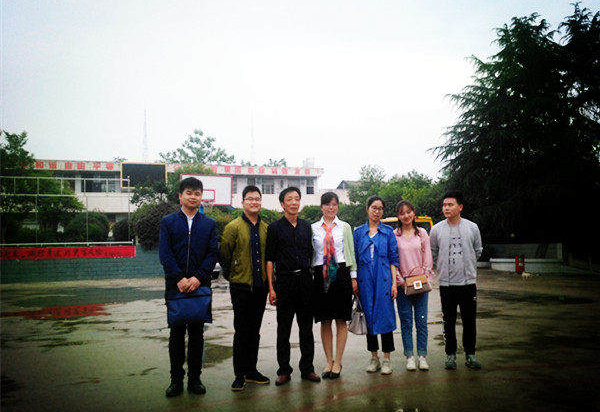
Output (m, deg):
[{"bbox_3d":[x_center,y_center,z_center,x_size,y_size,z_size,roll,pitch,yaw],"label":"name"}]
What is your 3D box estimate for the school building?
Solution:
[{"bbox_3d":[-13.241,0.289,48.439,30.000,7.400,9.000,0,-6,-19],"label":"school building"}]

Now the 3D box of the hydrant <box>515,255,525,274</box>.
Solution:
[{"bbox_3d":[9.860,2.624,21.966,0.360,0.800,0.320,-2,-6,0],"label":"hydrant"}]

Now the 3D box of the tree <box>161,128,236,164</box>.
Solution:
[{"bbox_3d":[-12.524,-2.177,59.580,10.000,14.500,10.000,0,-6,-19],"label":"tree"}]

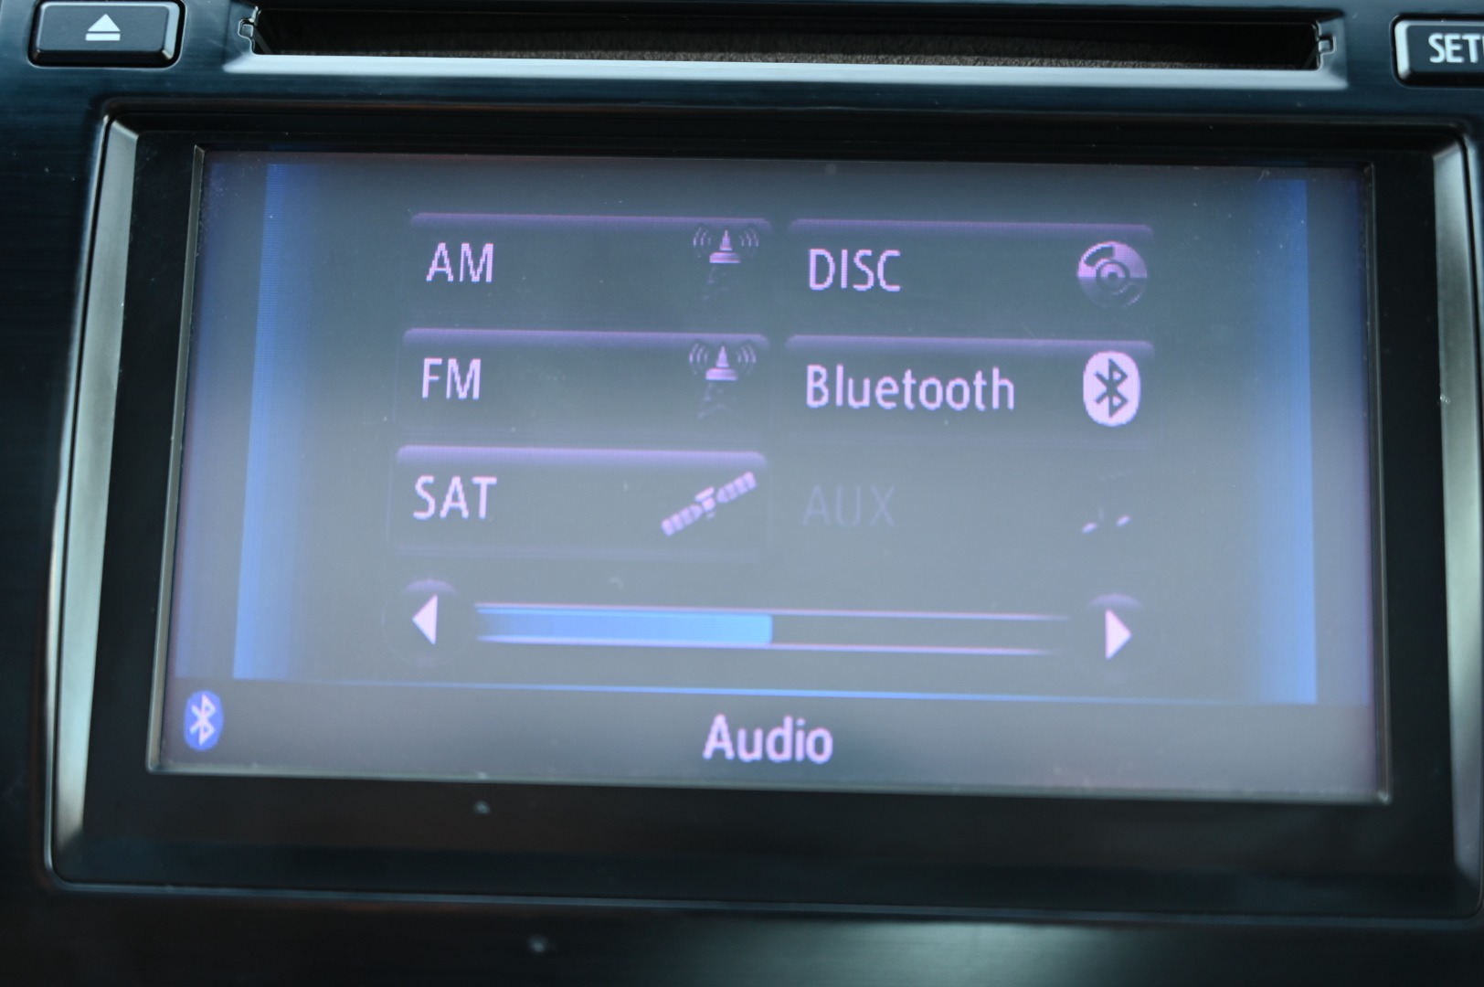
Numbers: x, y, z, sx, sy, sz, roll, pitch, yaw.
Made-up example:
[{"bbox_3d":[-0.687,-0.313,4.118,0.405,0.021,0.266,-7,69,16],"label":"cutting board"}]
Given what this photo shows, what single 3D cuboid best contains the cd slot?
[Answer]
[{"bbox_3d":[0.005,-0.053,0.275,0.126,0.006,0.010,1,-10,2],"label":"cd slot"}]

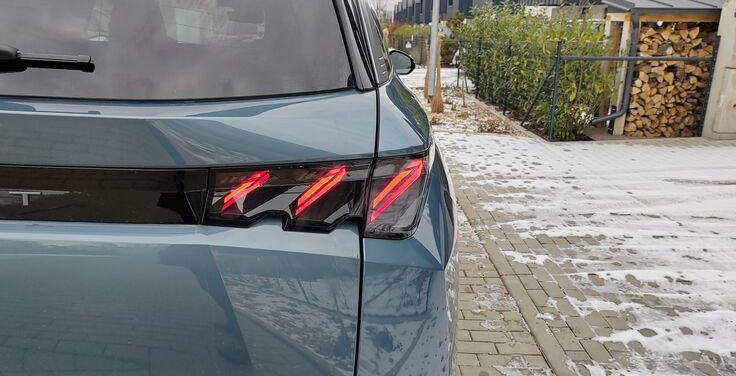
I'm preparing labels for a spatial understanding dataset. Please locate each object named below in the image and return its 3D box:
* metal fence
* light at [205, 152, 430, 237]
[{"bbox_3d":[3.530,-2.193,11.048,2.400,1.280,7.400,1,15,-1],"label":"metal fence"},{"bbox_3d":[-0.076,0.020,1.002,0.380,0.150,0.160,1,15,-1],"label":"light"}]

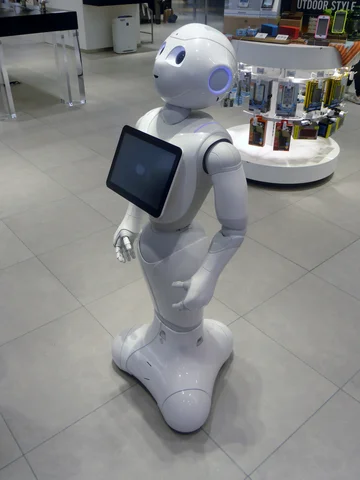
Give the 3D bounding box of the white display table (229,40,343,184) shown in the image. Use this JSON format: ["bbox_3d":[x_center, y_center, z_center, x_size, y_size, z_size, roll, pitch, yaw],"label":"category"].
[{"bbox_3d":[0.730,-0.978,3.093,0.940,0.910,0.940,7,34,10],"label":"white display table"}]

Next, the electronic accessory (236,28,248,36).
[{"bbox_3d":[0.384,-1.289,2.669,0.050,0.044,0.042,19,38,26],"label":"electronic accessory"}]

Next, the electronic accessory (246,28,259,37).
[{"bbox_3d":[0.447,-1.278,2.652,0.050,0.044,0.042,26,41,34],"label":"electronic accessory"}]

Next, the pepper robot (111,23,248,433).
[{"bbox_3d":[0.025,0.003,1.317,0.440,1.210,0.490,-24,40,-32],"label":"pepper robot"}]

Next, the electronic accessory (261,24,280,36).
[{"bbox_3d":[0.564,-1.303,2.681,0.050,0.054,0.110,-18,37,-26],"label":"electronic accessory"}]

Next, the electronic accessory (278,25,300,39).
[{"bbox_3d":[0.671,-1.257,2.610,0.050,0.056,0.115,-21,39,-29],"label":"electronic accessory"}]

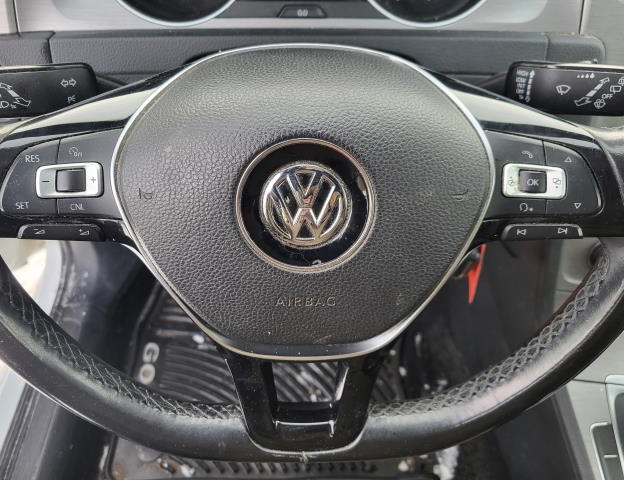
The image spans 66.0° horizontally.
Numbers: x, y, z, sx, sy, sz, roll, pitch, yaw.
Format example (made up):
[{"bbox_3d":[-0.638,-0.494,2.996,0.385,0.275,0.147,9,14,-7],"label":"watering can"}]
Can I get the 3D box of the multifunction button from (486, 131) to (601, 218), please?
[{"bbox_3d":[0.119,-0.034,0.248,0.060,0.047,0.014,-1,22,-2],"label":"multifunction button"}]

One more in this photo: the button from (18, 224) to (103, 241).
[{"bbox_3d":[-0.133,-0.004,0.256,0.044,0.011,0.010,-1,22,-2],"label":"button"}]

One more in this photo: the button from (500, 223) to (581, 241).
[{"bbox_3d":[0.125,-0.004,0.261,0.044,0.011,0.010,-1,22,-2],"label":"button"}]

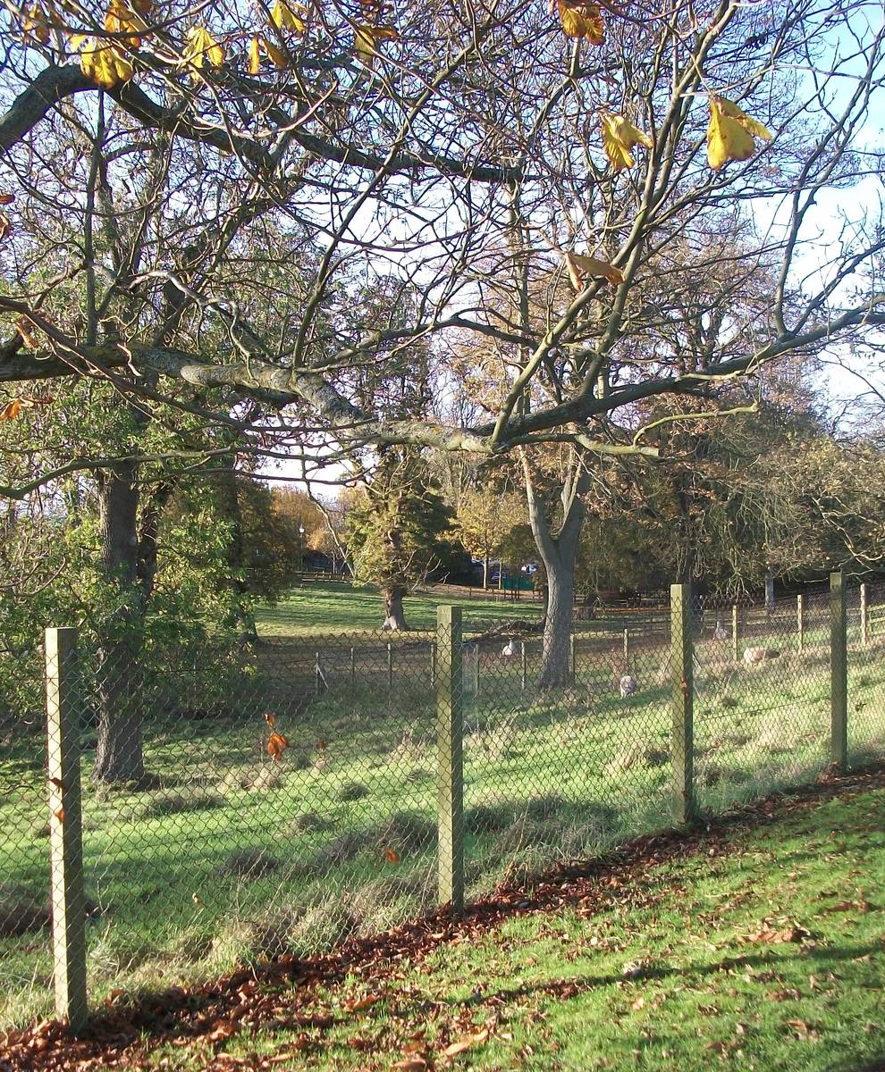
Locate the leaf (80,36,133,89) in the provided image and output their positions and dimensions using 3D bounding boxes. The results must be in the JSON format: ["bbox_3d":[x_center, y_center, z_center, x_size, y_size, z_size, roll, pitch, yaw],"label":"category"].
[{"bbox_3d":[-1.194,-1.682,4.700,0.191,0.191,0.114,-1,1,-14],"label":"leaf"}]

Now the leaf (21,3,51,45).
[{"bbox_3d":[-1.630,-2.054,5.300,0.121,0.170,0.100,-1,1,-17],"label":"leaf"}]

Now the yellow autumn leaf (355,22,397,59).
[{"bbox_3d":[-0.246,-1.837,4.900,0.157,0.133,0.087,-1,1,-3],"label":"yellow autumn leaf"}]

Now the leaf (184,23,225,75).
[{"bbox_3d":[-0.864,-1.769,4.800,0.150,0.191,0.101,-1,1,-10],"label":"leaf"}]

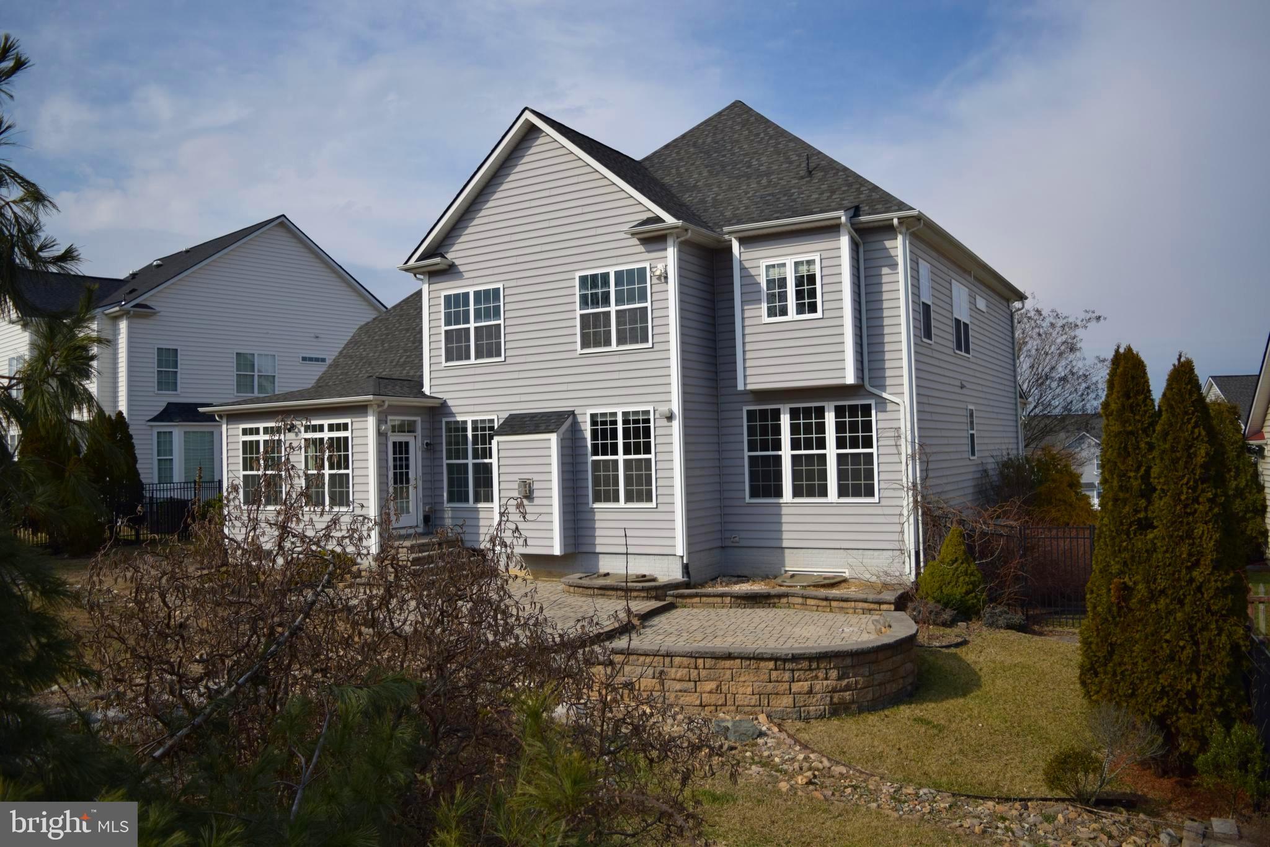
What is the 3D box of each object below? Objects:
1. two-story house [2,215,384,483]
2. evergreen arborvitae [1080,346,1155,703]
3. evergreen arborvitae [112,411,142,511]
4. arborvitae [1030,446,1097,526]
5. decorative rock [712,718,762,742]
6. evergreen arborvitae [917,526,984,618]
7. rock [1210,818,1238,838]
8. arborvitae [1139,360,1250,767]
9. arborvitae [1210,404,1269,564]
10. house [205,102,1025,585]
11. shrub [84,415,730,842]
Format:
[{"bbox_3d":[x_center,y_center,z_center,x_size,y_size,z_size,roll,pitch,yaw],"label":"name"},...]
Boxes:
[{"bbox_3d":[-18.686,-1.985,40.574,13.500,11.700,14.000,-3,-3,41],"label":"two-story house"},{"bbox_3d":[5.966,1.329,11.700,1.030,4.561,1.030,-3,-2,27],"label":"evergreen arborvitae"},{"bbox_3d":[-13.668,1.355,25.500,1.150,3.349,1.150,-1,-2,-28],"label":"evergreen arborvitae"},{"bbox_3d":[9.890,1.674,22.000,1.700,2.339,1.700,-2,-2,24],"label":"arborvitae"},{"bbox_3d":[1.266,3.806,11.800,0.620,0.220,0.420,-2,-2,6],"label":"decorative rock"},{"bbox_3d":[5.358,2.528,16.200,1.120,1.562,1.120,-2,-2,18],"label":"evergreen arborvitae"},{"bbox_3d":[5.264,3.610,8.500,0.240,0.080,0.300,-3,-2,31],"label":"rock"},{"bbox_3d":[5.958,1.470,10.150,1.070,4.379,1.070,-3,-2,30],"label":"arborvitae"},{"bbox_3d":[13.832,1.387,22.000,1.450,3.829,1.450,-3,-2,32],"label":"arborvitae"},{"bbox_3d":[0.809,-2.691,25.664,16.346,12.085,16.767,-3,-2,31],"label":"house"},{"bbox_3d":[-1.195,1.092,5.000,3.300,2.194,2.900,-1,-2,-14],"label":"shrub"}]

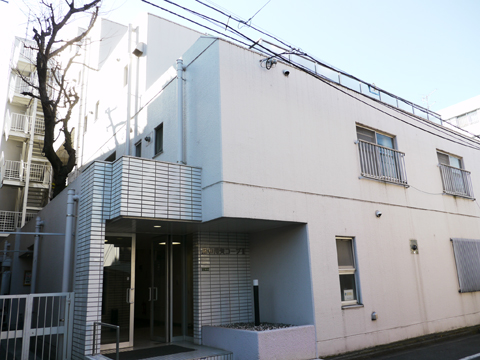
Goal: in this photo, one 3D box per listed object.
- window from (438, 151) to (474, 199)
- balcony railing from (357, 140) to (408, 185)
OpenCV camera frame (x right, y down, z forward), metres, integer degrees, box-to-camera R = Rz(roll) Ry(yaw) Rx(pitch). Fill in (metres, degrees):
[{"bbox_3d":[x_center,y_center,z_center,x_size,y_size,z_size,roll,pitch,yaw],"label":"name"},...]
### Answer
[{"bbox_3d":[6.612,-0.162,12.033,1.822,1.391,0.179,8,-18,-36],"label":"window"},{"bbox_3d":[3.540,-0.391,9.589,1.958,0.929,0.142,8,-18,-36],"label":"balcony railing"}]

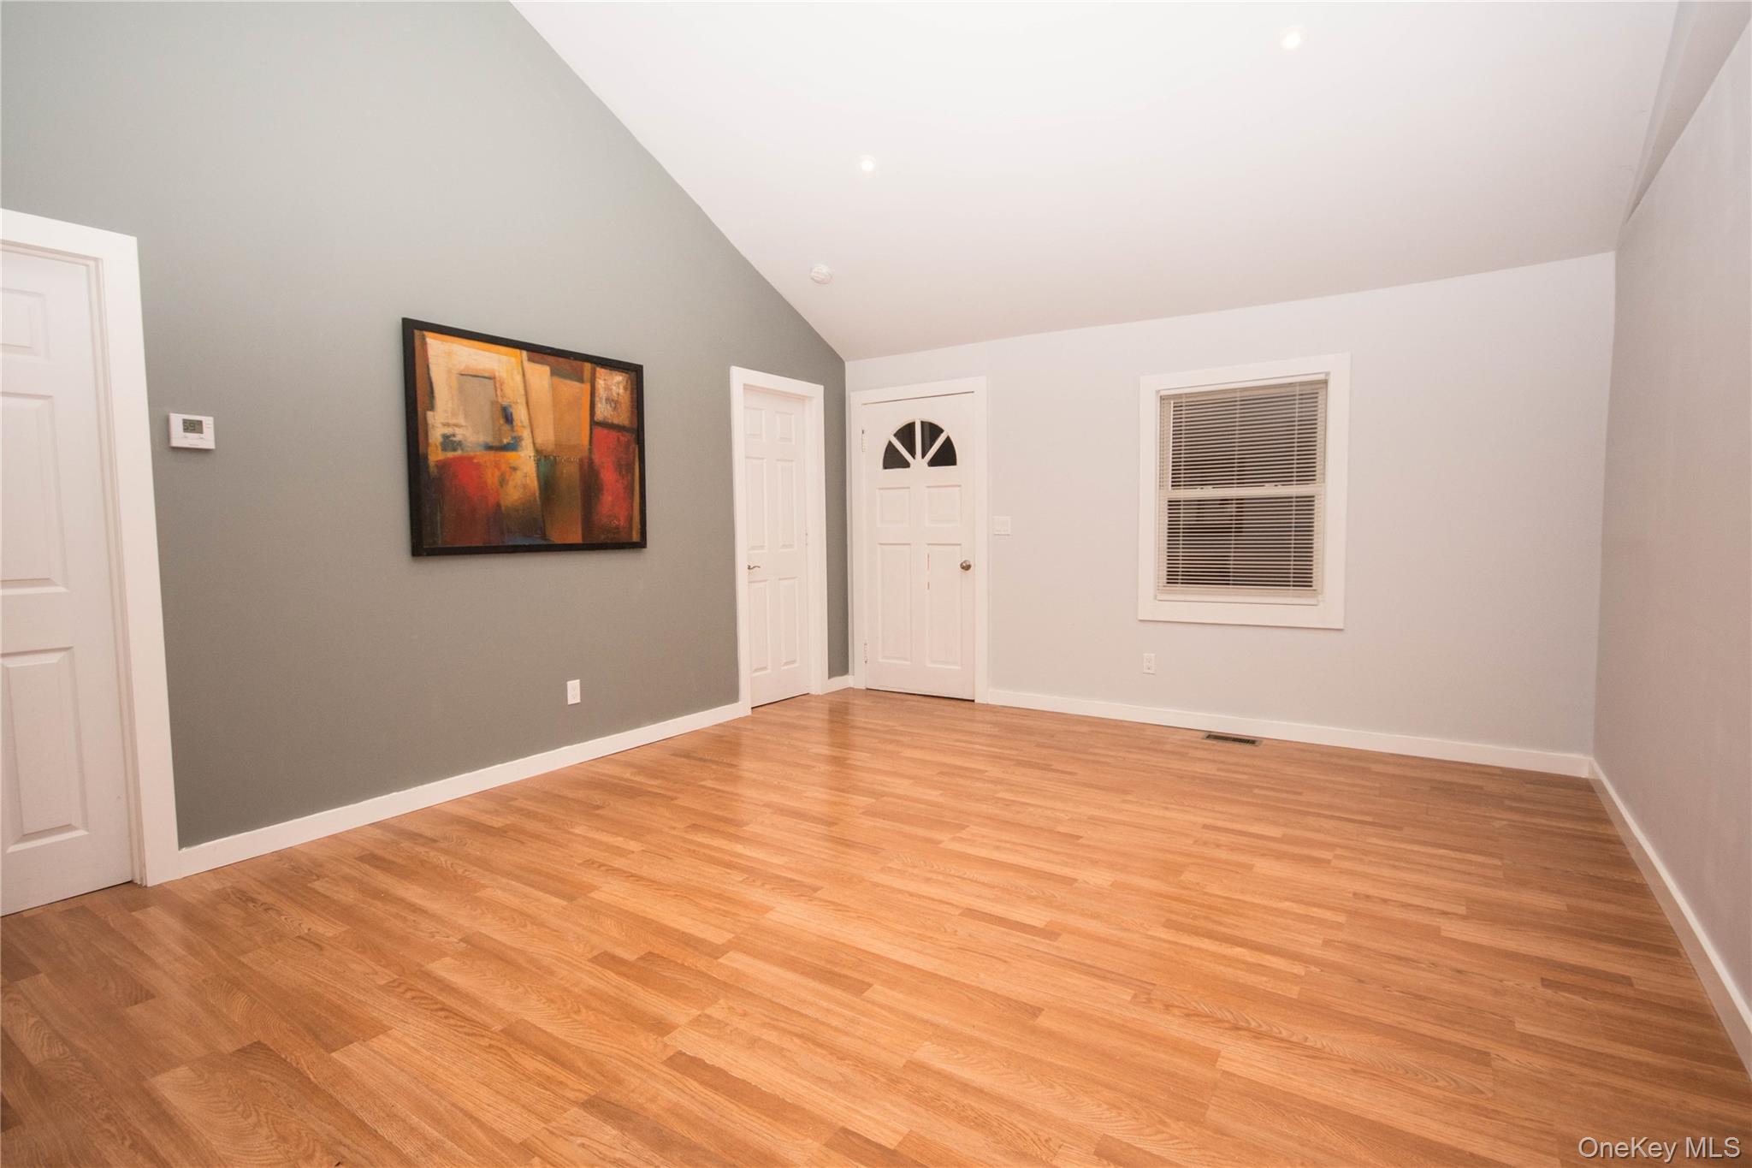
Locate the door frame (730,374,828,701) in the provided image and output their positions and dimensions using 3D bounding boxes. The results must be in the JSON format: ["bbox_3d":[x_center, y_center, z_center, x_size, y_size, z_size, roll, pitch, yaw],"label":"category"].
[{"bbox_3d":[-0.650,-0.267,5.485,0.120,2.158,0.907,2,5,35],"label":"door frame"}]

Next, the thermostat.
[{"bbox_3d":[-2.374,-0.528,2.873,0.028,0.110,0.112,2,5,35],"label":"thermostat"}]

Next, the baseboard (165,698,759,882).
[{"bbox_3d":[-1.642,0.879,4.019,0.018,0.096,2.773,2,5,35],"label":"baseboard"}]

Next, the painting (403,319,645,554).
[{"bbox_3d":[-1.611,-0.643,3.963,0.036,0.977,1.237,2,5,35],"label":"painting"}]

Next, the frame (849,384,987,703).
[{"bbox_3d":[0.309,-0.292,5.775,1.088,2.148,0.100,2,5,35],"label":"frame"}]

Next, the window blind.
[{"bbox_3d":[2.006,-0.504,4.587,0.860,1.173,0.040,2,5,35],"label":"window blind"}]

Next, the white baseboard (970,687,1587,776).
[{"bbox_3d":[2.005,0.796,4.631,3.038,0.096,0.018,2,5,35],"label":"white baseboard"}]

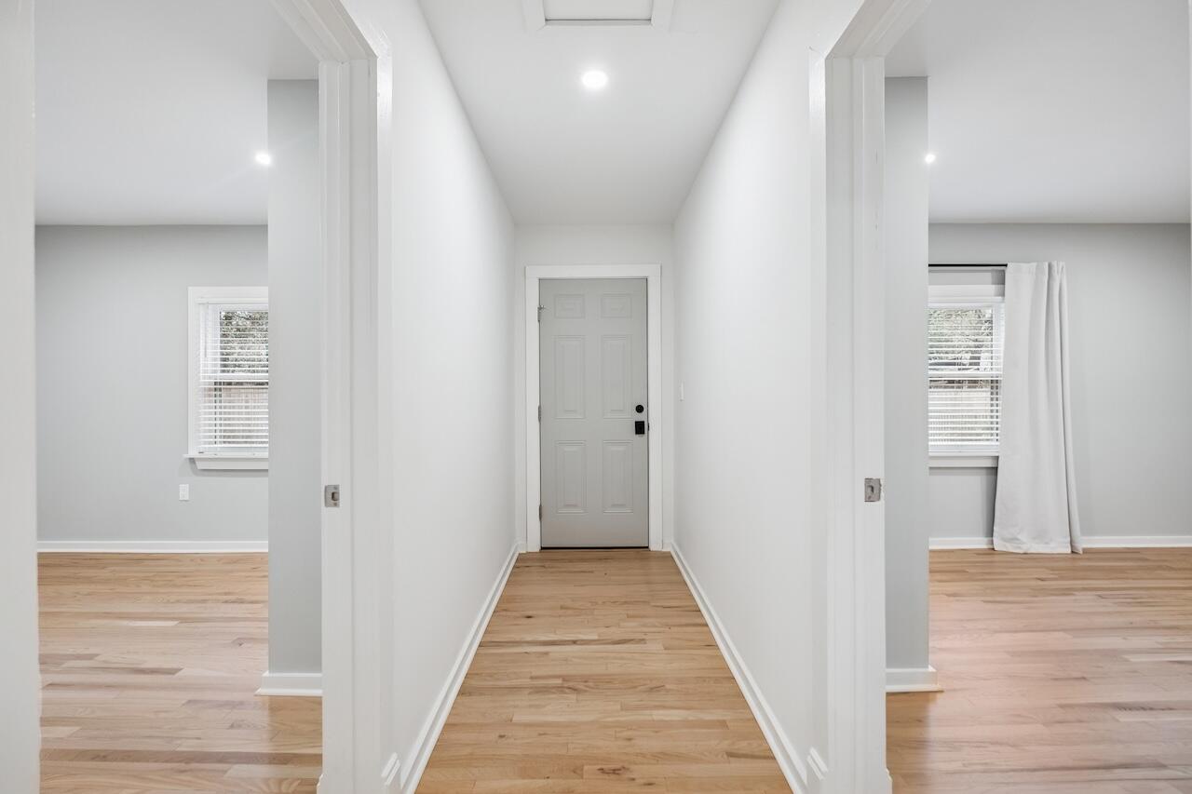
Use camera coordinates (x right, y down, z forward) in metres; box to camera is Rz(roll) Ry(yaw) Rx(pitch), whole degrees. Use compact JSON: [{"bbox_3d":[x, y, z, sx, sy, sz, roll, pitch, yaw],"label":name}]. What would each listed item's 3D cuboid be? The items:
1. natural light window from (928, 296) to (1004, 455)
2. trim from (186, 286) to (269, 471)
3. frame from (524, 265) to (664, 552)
[{"bbox_3d":[2.770,-0.167,3.770,0.830,1.170,0.060,0,0,0],"label":"natural light window"},{"bbox_3d":[-2.565,-0.139,3.730,1.010,1.365,0.130,0,0,0],"label":"trim"},{"bbox_3d":[-0.017,0.087,3.745,1.018,2.150,0.120,0,0,0],"label":"frame"}]

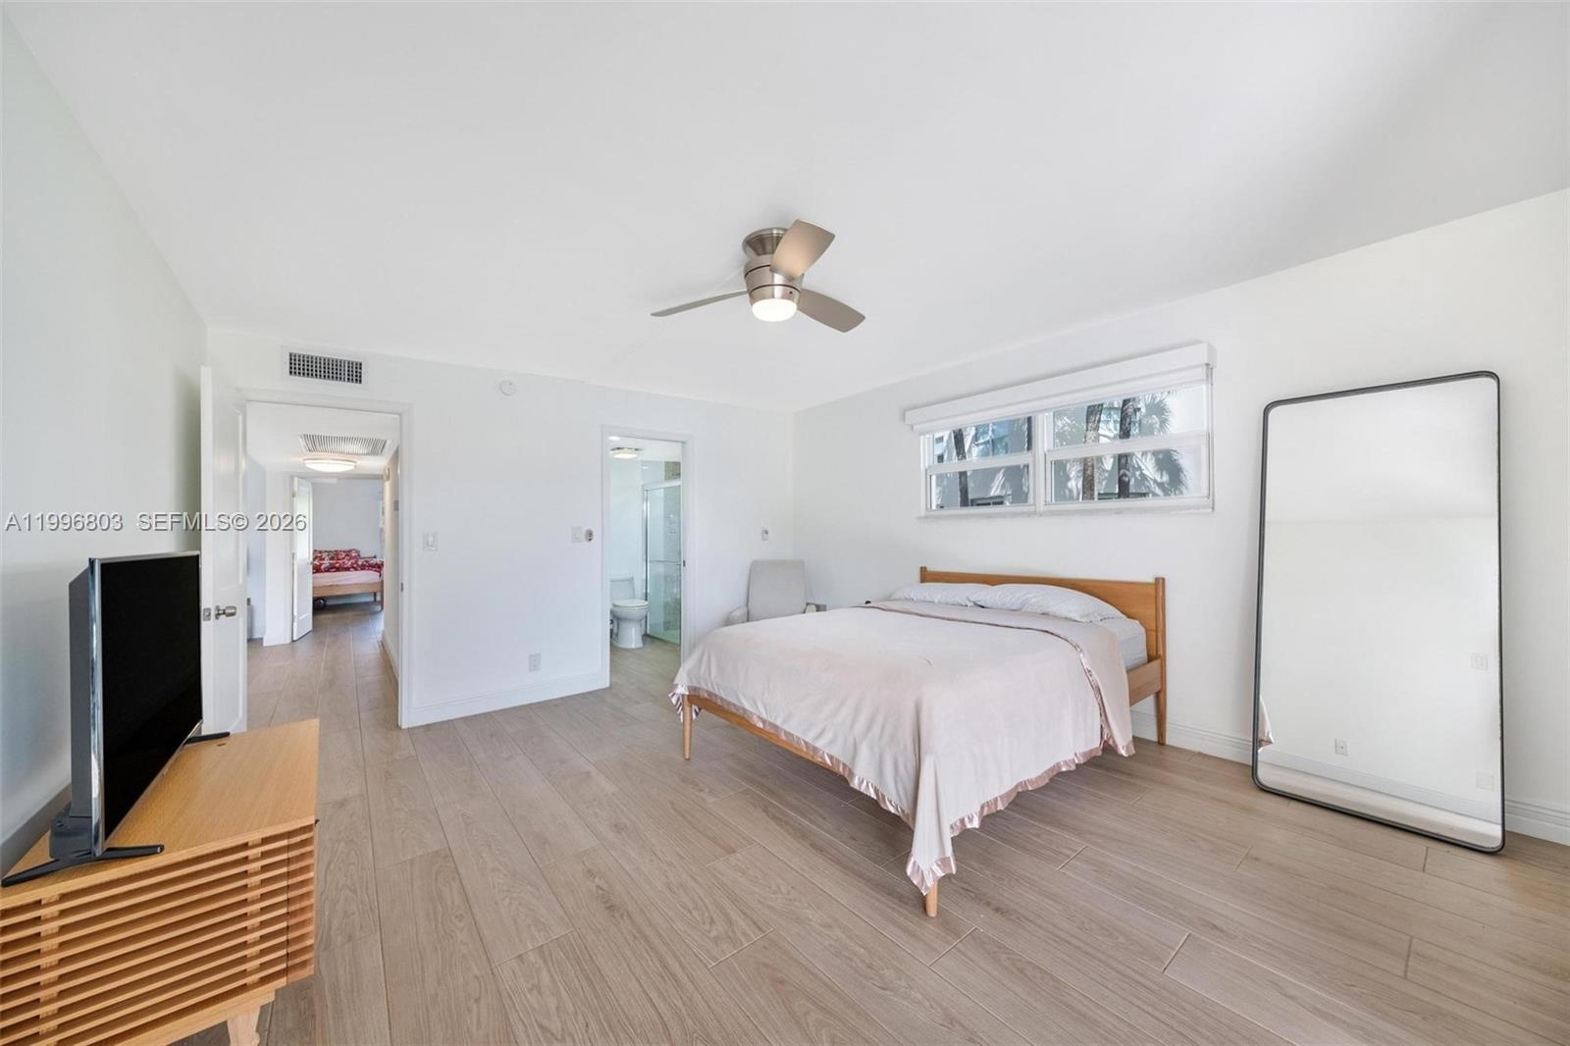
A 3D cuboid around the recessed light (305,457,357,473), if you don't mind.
[{"bbox_3d":[-4.729,-0.600,5.451,0.410,0.120,0.410,0,-2,-40],"label":"recessed light"}]

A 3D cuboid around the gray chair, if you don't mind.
[{"bbox_3d":[-0.075,0.835,4.643,0.780,0.980,0.820,-1,-1,5],"label":"gray chair"}]

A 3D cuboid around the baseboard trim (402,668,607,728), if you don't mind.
[{"bbox_3d":[-1.945,1.257,3.798,1.310,0.140,0.018,0,-2,-40],"label":"baseboard trim"}]

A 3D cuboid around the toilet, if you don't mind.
[{"bbox_3d":[-1.790,0.998,5.895,0.420,0.750,0.700,0,-2,-40],"label":"toilet"}]

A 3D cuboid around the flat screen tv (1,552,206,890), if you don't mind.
[{"bbox_3d":[-1.664,0.388,1.371,0.200,0.610,0.980,0,-2,-40],"label":"flat screen tv"}]

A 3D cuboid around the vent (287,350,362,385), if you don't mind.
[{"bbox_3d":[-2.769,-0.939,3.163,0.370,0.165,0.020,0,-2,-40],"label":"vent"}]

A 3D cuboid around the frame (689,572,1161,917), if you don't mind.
[{"bbox_3d":[0.784,0.801,2.910,2.170,0.950,1.670,0,-2,-38],"label":"frame"}]

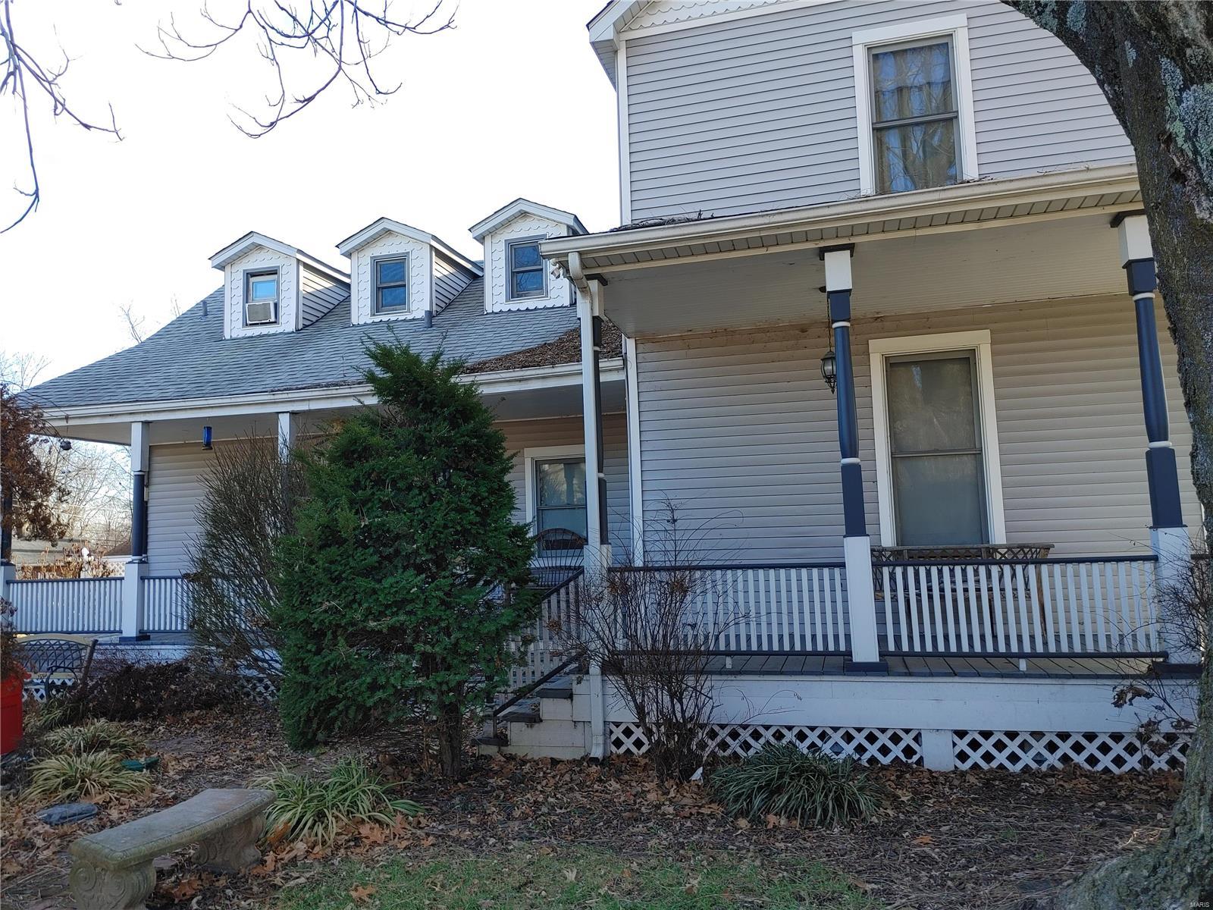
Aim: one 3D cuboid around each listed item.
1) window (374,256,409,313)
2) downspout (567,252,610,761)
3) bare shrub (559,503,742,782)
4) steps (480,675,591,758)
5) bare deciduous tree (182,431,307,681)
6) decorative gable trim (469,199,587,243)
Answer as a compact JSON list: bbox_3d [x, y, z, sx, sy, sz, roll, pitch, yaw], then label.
[{"bbox_3d":[-2.989,-2.369,12.678,0.570,0.850,0.090,-4,-6,15],"label":"window"},{"bbox_3d":[-0.142,0.353,6.594,0.100,3.660,0.400,-4,-6,15],"label":"downspout"},{"bbox_3d":[0.312,1.229,6.156,1.240,1.850,1.100,-4,-6,15],"label":"bare shrub"},{"bbox_3d":[-0.385,1.996,7.425,0.880,0.580,1.500,-4,-6,15],"label":"steps"},{"bbox_3d":[-3.259,1.061,8.939,1.600,2.600,1.450,-4,-6,15],"label":"bare deciduous tree"},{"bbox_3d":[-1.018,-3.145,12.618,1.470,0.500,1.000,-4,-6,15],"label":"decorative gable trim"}]

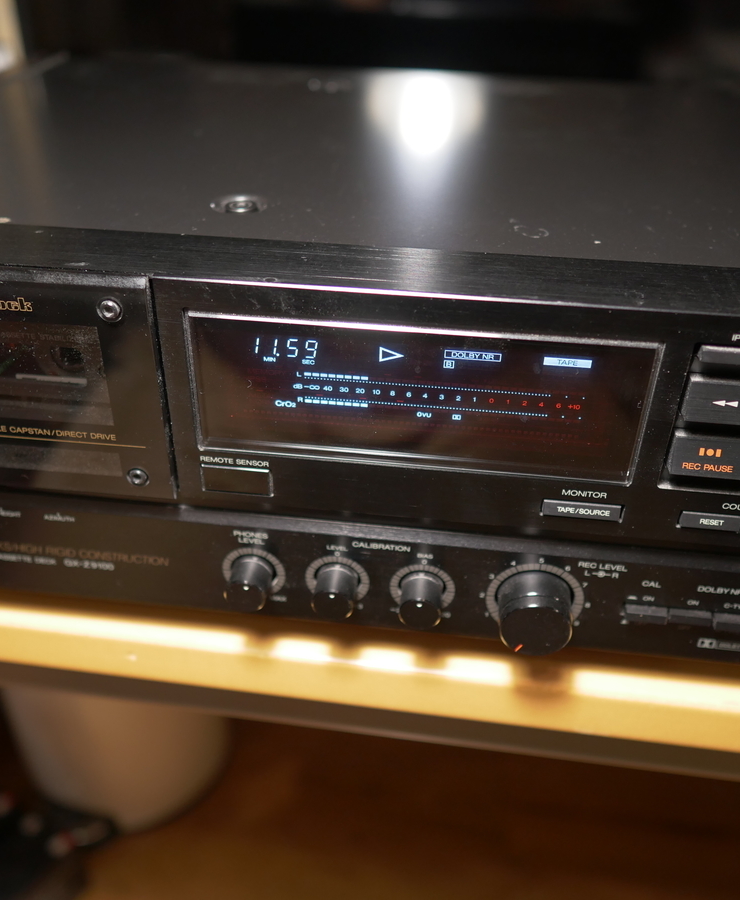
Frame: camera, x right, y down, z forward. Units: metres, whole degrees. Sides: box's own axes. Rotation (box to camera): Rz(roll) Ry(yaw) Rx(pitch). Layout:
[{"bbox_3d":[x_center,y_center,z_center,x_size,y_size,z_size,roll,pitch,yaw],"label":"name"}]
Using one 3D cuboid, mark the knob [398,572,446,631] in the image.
[{"bbox_3d":[0.018,0.054,0.297,0.015,0.015,0.013,5,35,4],"label":"knob"}]

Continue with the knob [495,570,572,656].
[{"bbox_3d":[0.058,0.059,0.292,0.026,0.026,0.016,5,35,4],"label":"knob"}]

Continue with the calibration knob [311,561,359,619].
[{"bbox_3d":[-0.013,0.051,0.298,0.015,0.015,0.013,5,35,4],"label":"calibration knob"}]

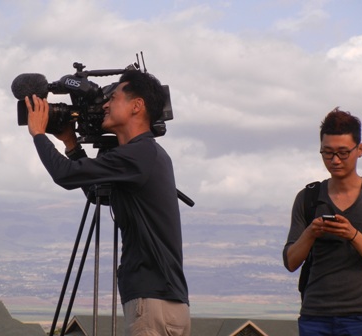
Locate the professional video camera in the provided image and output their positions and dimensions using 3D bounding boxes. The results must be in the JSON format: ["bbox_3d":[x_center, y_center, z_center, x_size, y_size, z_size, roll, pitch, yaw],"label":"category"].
[{"bbox_3d":[-0.347,-0.253,8.850,0.630,0.335,0.260,-3,0,0],"label":"professional video camera"}]

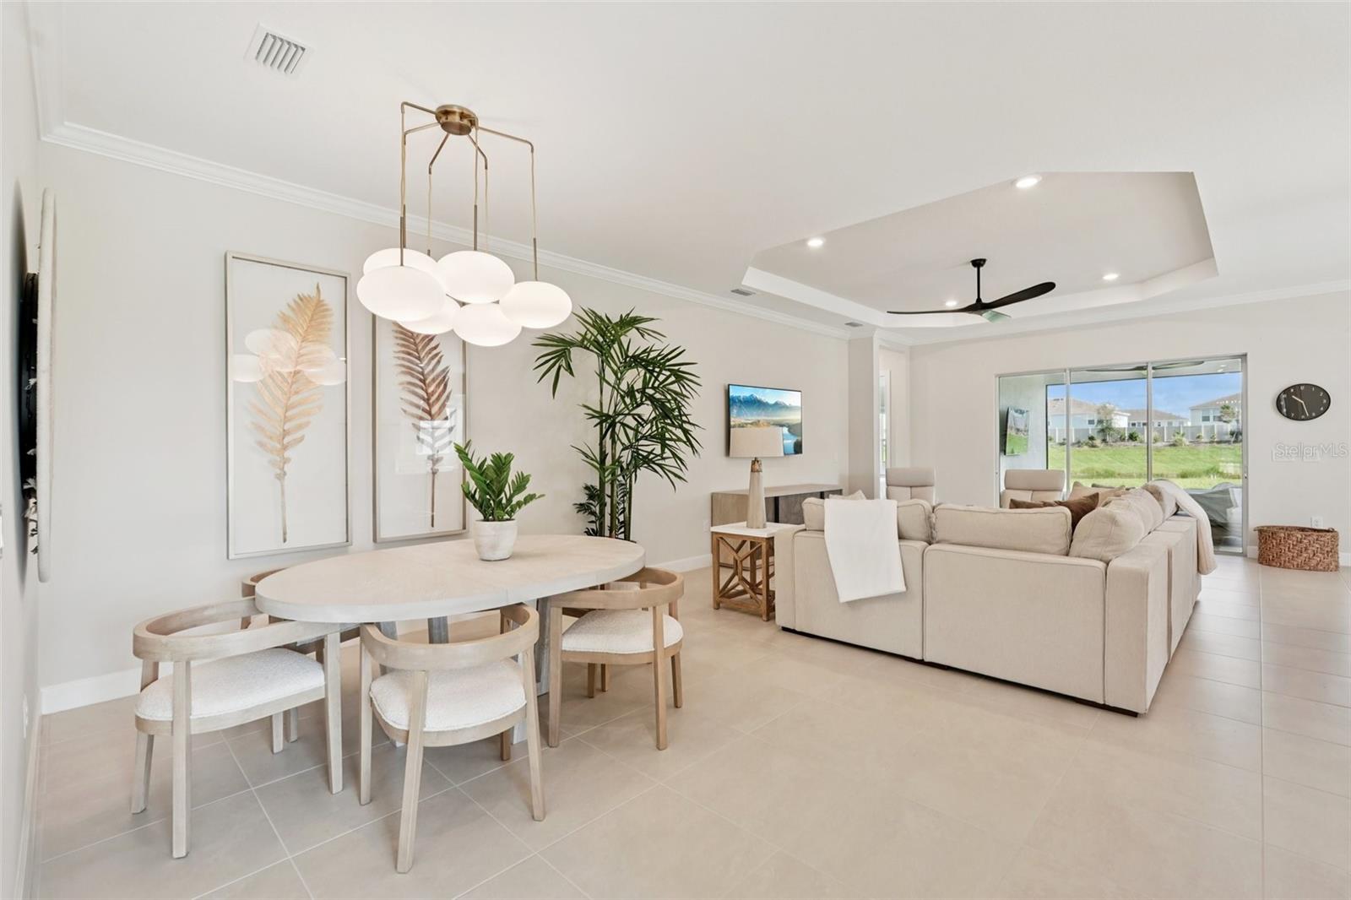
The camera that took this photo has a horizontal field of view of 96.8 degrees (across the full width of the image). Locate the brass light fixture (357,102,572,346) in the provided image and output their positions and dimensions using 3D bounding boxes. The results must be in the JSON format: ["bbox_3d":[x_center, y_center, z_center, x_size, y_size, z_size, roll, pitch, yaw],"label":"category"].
[{"bbox_3d":[-1.152,-1.123,3.081,1.040,1.150,0.960,0,1,44],"label":"brass light fixture"}]

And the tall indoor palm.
[{"bbox_3d":[-0.488,0.090,5.121,1.150,2.520,1.250,0,0,0],"label":"tall indoor palm"}]

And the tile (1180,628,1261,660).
[{"bbox_3d":[3.669,1.338,4.183,0.589,0.010,0.589,0,1,44],"label":"tile"}]

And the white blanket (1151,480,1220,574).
[{"bbox_3d":[4.442,0.650,5.326,0.512,0.768,0.673,0,0,44],"label":"white blanket"}]

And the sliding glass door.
[{"bbox_3d":[5.928,0.074,8.234,2.789,2.443,0.130,0,0,44],"label":"sliding glass door"}]

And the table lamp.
[{"bbox_3d":[0.697,0.234,5.115,0.465,0.863,0.465,0,0,0],"label":"table lamp"}]

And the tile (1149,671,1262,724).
[{"bbox_3d":[2.848,1.348,3.338,0.589,0.010,0.589,0,1,44],"label":"tile"}]

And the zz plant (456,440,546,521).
[{"bbox_3d":[-0.930,0.167,3.159,0.457,0.422,0.400,0,0,0],"label":"zz plant"}]

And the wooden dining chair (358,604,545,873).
[{"bbox_3d":[-0.811,0.999,2.241,0.601,0.732,0.628,-1,0,-35],"label":"wooden dining chair"}]

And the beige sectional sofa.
[{"bbox_3d":[2.726,0.838,4.953,2.211,0.990,3.381,0,1,44],"label":"beige sectional sofa"}]

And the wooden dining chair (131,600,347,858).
[{"bbox_3d":[-1.720,0.991,2.323,0.609,0.727,0.587,0,0,35],"label":"wooden dining chair"}]

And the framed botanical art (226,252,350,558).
[{"bbox_3d":[-2.494,-0.274,3.907,0.040,1.870,0.692,0,1,44],"label":"framed botanical art"}]

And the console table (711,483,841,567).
[{"bbox_3d":[1.337,0.903,7.475,0.523,0.827,2.054,0,0,44],"label":"console table"}]

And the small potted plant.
[{"bbox_3d":[-0.882,0.255,3.011,0.431,0.570,0.409,0,0,0],"label":"small potted plant"}]

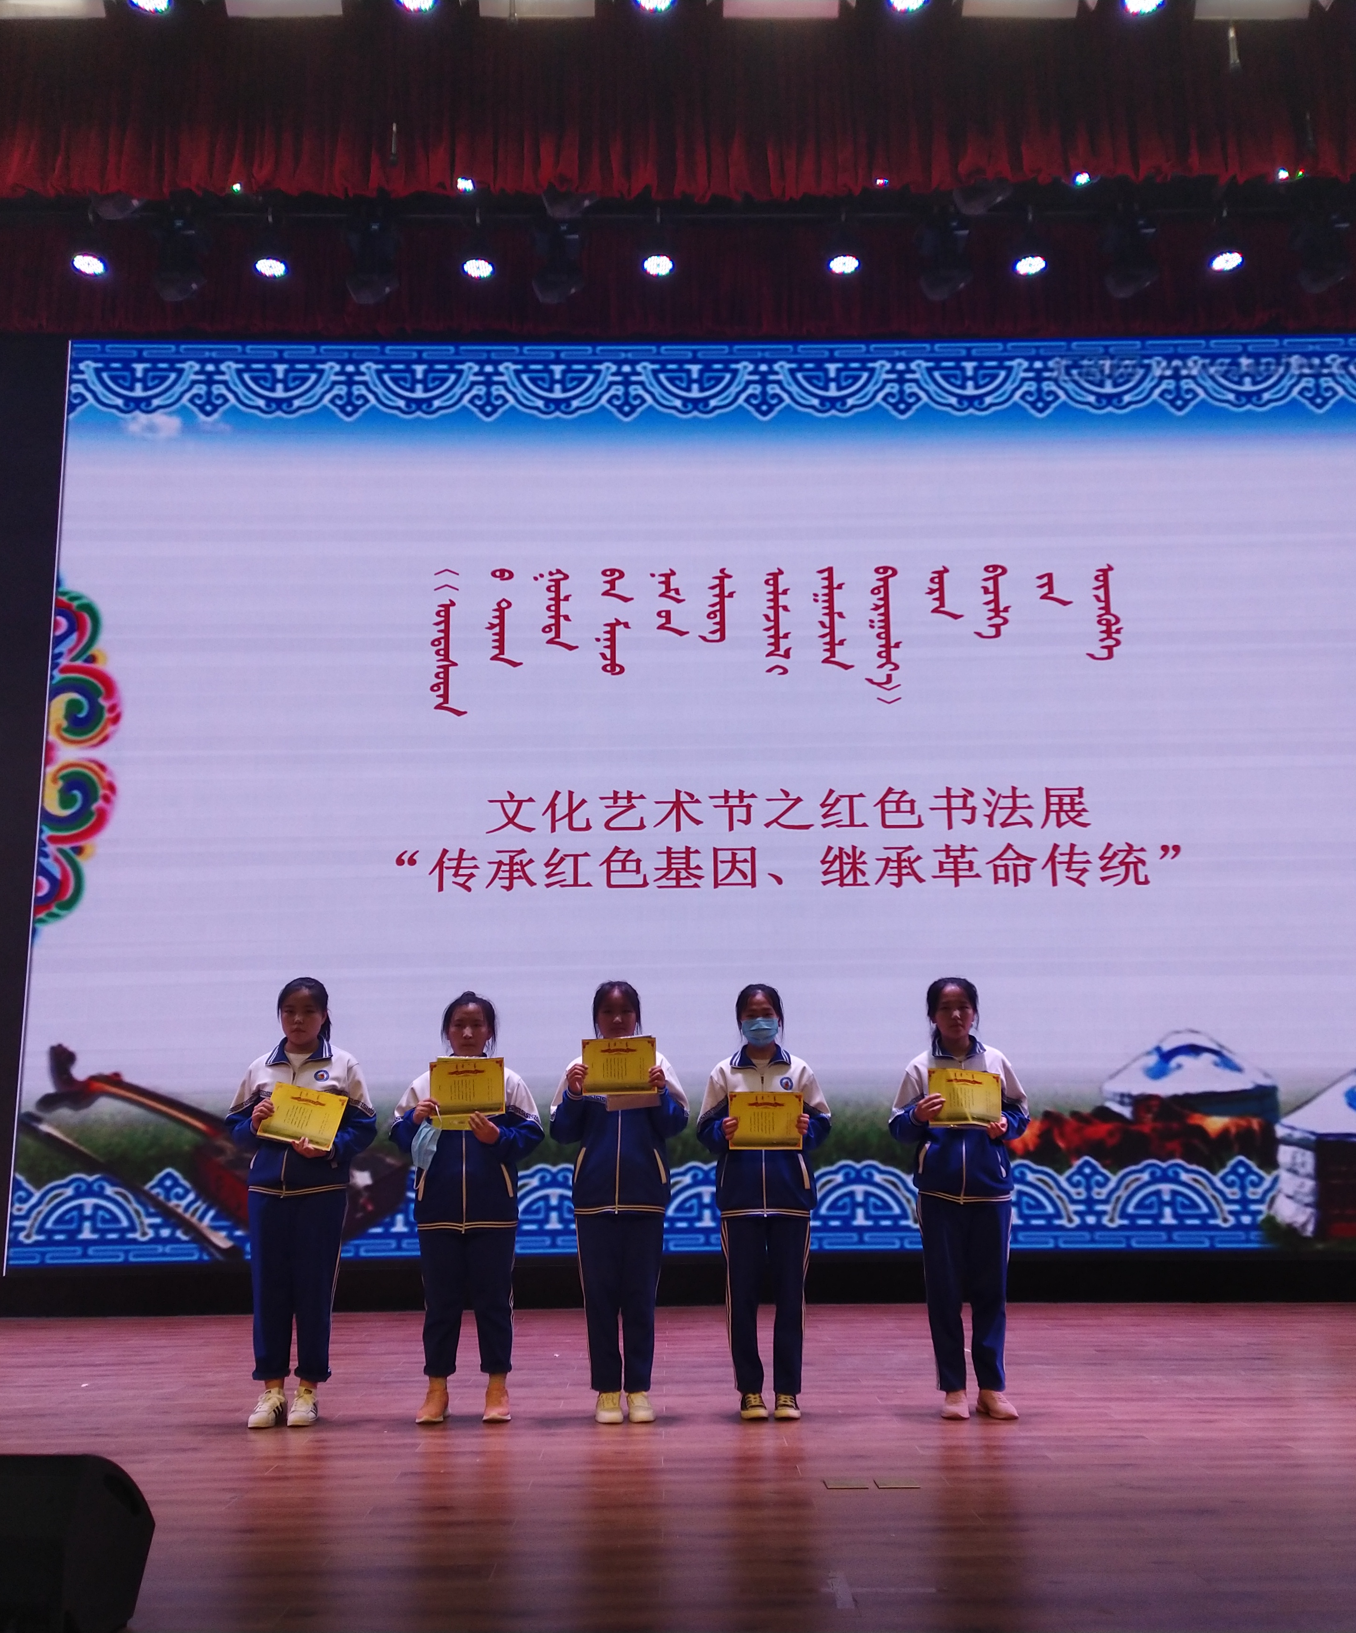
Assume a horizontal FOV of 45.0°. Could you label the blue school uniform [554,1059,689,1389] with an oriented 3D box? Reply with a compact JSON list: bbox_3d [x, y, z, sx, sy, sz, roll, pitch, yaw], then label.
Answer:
[{"bbox_3d":[-0.225,1.520,6.180,0.494,1.249,0.370,-1,-12,3],"label":"blue school uniform"}]

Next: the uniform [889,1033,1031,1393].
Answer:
[{"bbox_3d":[1.056,1.455,6.052,0.522,1.295,0.340,0,-12,-1],"label":"uniform"}]

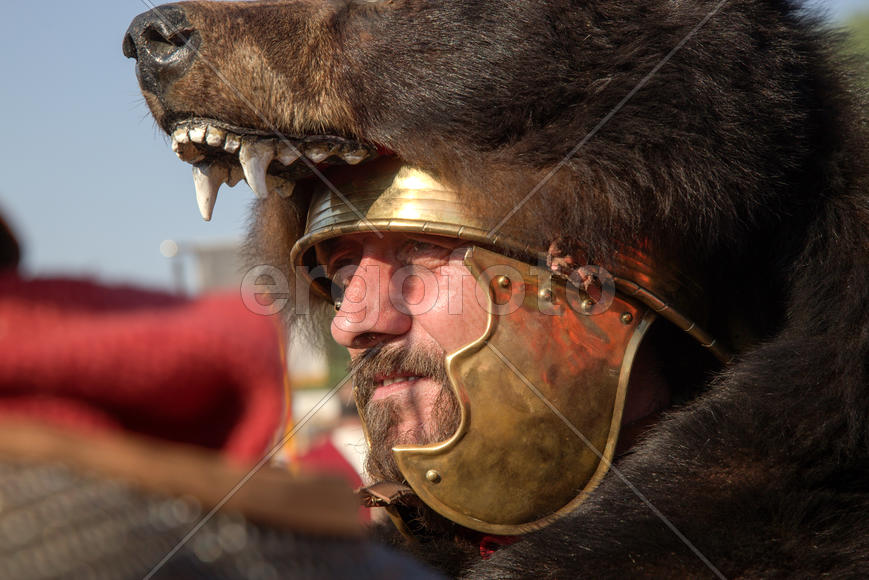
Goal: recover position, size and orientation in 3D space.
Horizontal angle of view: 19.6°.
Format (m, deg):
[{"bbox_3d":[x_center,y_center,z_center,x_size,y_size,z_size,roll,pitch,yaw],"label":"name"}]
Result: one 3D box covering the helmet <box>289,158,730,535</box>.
[{"bbox_3d":[0.044,-0.006,1.530,0.275,0.292,0.220,0,-3,-40],"label":"helmet"}]

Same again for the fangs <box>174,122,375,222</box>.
[{"bbox_3d":[-0.101,-0.070,1.450,0.115,0.052,0.080,4,-13,-30],"label":"fangs"}]

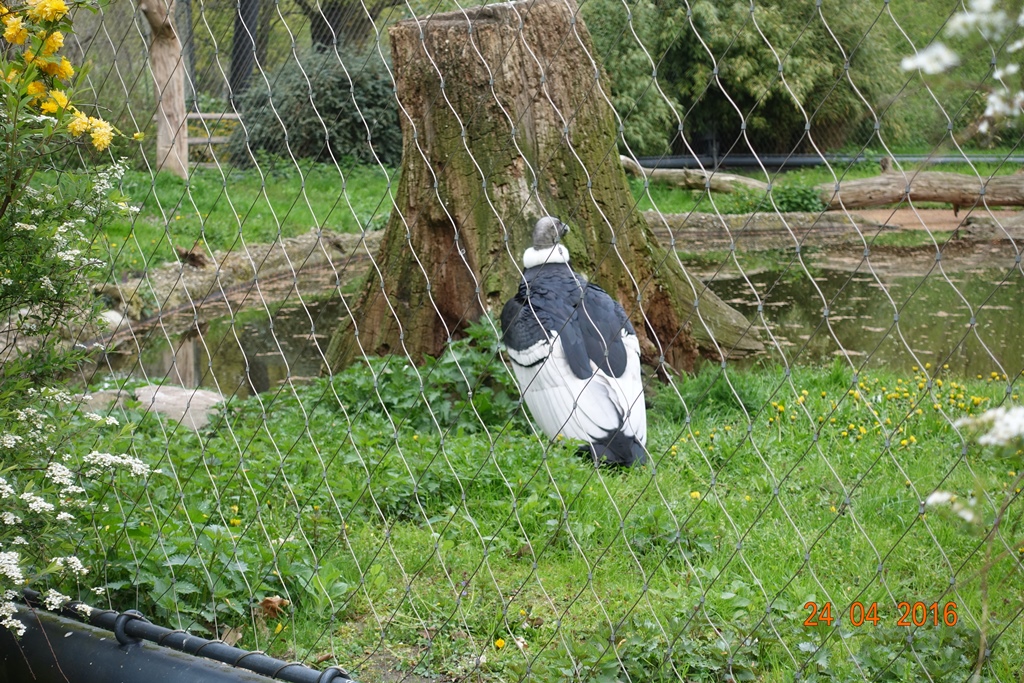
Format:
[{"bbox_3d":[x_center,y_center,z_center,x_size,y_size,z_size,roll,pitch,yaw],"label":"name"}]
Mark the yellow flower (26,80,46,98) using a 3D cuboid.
[{"bbox_3d":[-0.721,-0.382,3.020,0.031,0.030,0.027,-3,6,-18],"label":"yellow flower"}]

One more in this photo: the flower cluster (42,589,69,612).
[{"bbox_3d":[-0.676,0.384,2.950,0.037,0.035,0.029,-3,6,-19],"label":"flower cluster"}]

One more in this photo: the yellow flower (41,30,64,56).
[{"bbox_3d":[-0.692,-0.449,3.000,0.035,0.038,0.030,-3,6,-18],"label":"yellow flower"}]

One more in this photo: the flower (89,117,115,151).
[{"bbox_3d":[-0.614,-0.311,2.980,0.038,0.049,0.032,-2,6,-17],"label":"flower"}]

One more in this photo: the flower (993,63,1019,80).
[{"bbox_3d":[0.360,-0.197,1.450,0.020,0.013,0.017,2,7,24],"label":"flower"}]

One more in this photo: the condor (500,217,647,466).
[{"bbox_3d":[0.236,0.000,7.900,0.470,0.950,0.600,-4,7,-30],"label":"condor"}]

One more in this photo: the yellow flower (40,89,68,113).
[{"bbox_3d":[-0.689,-0.363,3.000,0.041,0.035,0.030,-3,6,-18],"label":"yellow flower"}]

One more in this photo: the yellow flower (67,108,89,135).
[{"bbox_3d":[-0.655,-0.330,3.000,0.032,0.041,0.027,-2,6,-17],"label":"yellow flower"}]

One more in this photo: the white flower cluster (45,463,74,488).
[{"bbox_3d":[-0.680,0.202,3.000,0.041,0.038,0.032,-3,6,-18],"label":"white flower cluster"}]

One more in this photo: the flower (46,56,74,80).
[{"bbox_3d":[-0.680,-0.411,3.000,0.041,0.035,0.030,-3,6,-18],"label":"flower"}]

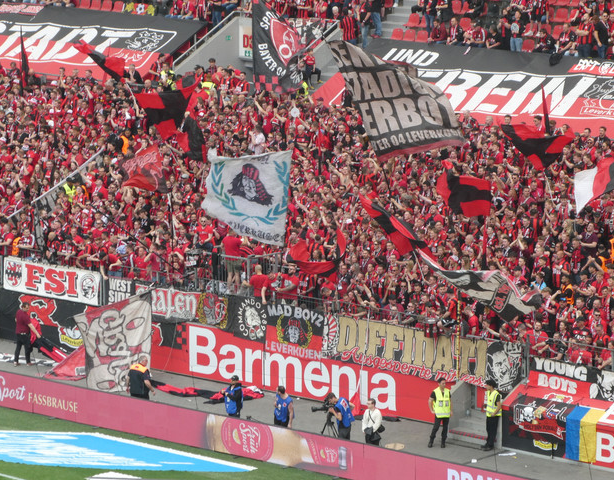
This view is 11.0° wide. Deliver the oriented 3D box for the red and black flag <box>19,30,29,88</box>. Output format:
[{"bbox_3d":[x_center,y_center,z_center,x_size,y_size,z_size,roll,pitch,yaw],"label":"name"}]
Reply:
[{"bbox_3d":[-9.061,-5.822,102.000,0.350,1.800,0.300,0,9,0],"label":"red and black flag"}]

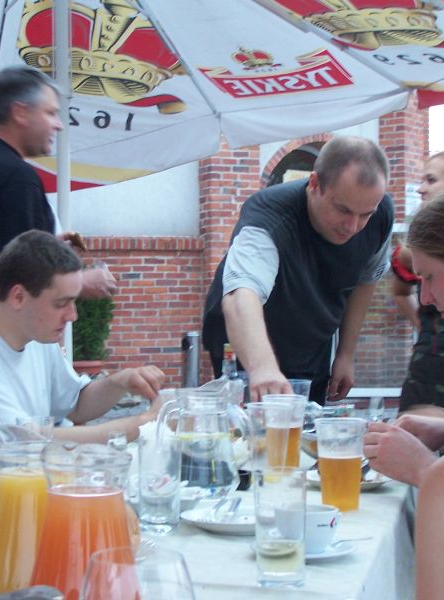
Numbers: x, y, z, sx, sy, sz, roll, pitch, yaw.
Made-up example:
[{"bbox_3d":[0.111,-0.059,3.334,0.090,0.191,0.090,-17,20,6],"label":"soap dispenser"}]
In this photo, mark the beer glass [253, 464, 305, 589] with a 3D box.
[{"bbox_3d":[0.074,0.288,1.733,0.066,0.143,0.066,0,2,0],"label":"beer glass"}]

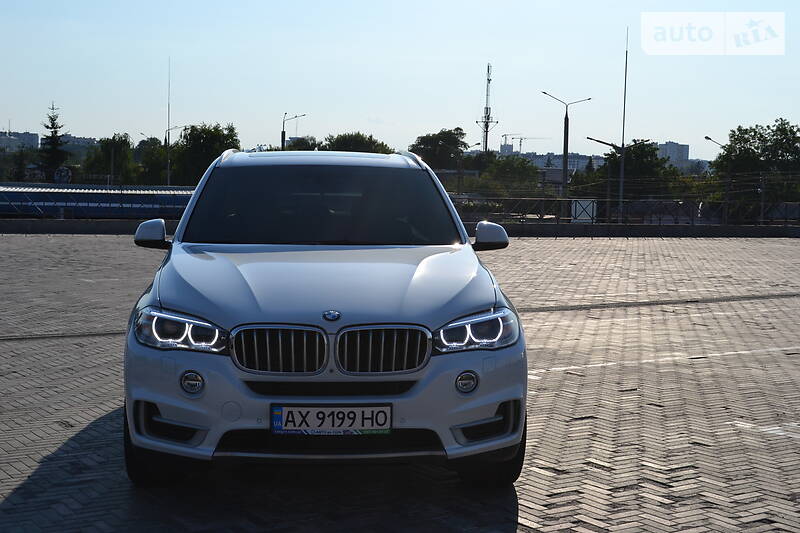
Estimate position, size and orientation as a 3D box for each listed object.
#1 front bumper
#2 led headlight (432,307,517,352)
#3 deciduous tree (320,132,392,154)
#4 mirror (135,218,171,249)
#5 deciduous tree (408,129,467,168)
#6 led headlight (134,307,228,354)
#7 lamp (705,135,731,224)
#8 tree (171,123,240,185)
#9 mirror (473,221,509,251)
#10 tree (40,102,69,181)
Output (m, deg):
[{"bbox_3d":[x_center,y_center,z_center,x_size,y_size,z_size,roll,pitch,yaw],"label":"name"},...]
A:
[{"bbox_3d":[-0.323,0.601,5.330,1.910,0.570,0.540,0,4,-5],"label":"front bumper"},{"bbox_3d":[0.362,0.294,5.389,0.460,0.200,0.400,0,4,-5],"label":"led headlight"},{"bbox_3d":[-4.122,-8.092,110.319,7.000,9.360,6.500,1,4,0],"label":"deciduous tree"},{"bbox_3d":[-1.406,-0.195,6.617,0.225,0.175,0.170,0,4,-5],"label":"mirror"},{"bbox_3d":[3.653,-8.409,112.340,6.200,9.970,6.000,1,4,0],"label":"deciduous tree"},{"bbox_3d":[-0.998,0.286,5.268,0.460,0.200,0.400,0,4,-5],"label":"led headlight"},{"bbox_3d":[27.961,-7.109,102.311,2.300,9.120,0.400,1,4,0],"label":"lamp"},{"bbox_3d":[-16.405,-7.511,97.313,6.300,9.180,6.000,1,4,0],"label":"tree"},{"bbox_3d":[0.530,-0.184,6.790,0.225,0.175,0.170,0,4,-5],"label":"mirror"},{"bbox_3d":[-29.096,-8.456,97.364,3.100,10.660,3.100,1,4,0],"label":"tree"}]

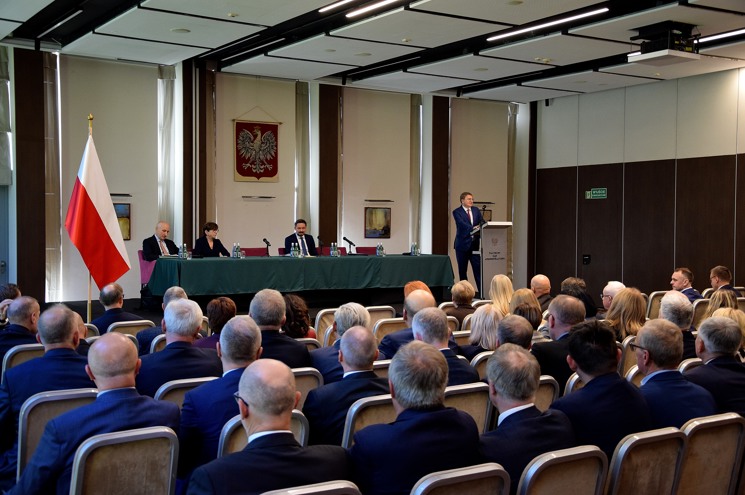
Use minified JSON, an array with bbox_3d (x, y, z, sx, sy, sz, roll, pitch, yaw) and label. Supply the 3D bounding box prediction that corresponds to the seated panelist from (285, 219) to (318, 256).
[{"bbox_3d":[-1.016,0.235,13.753,0.500,1.290,0.650,0,1,-27],"label":"seated panelist"}]

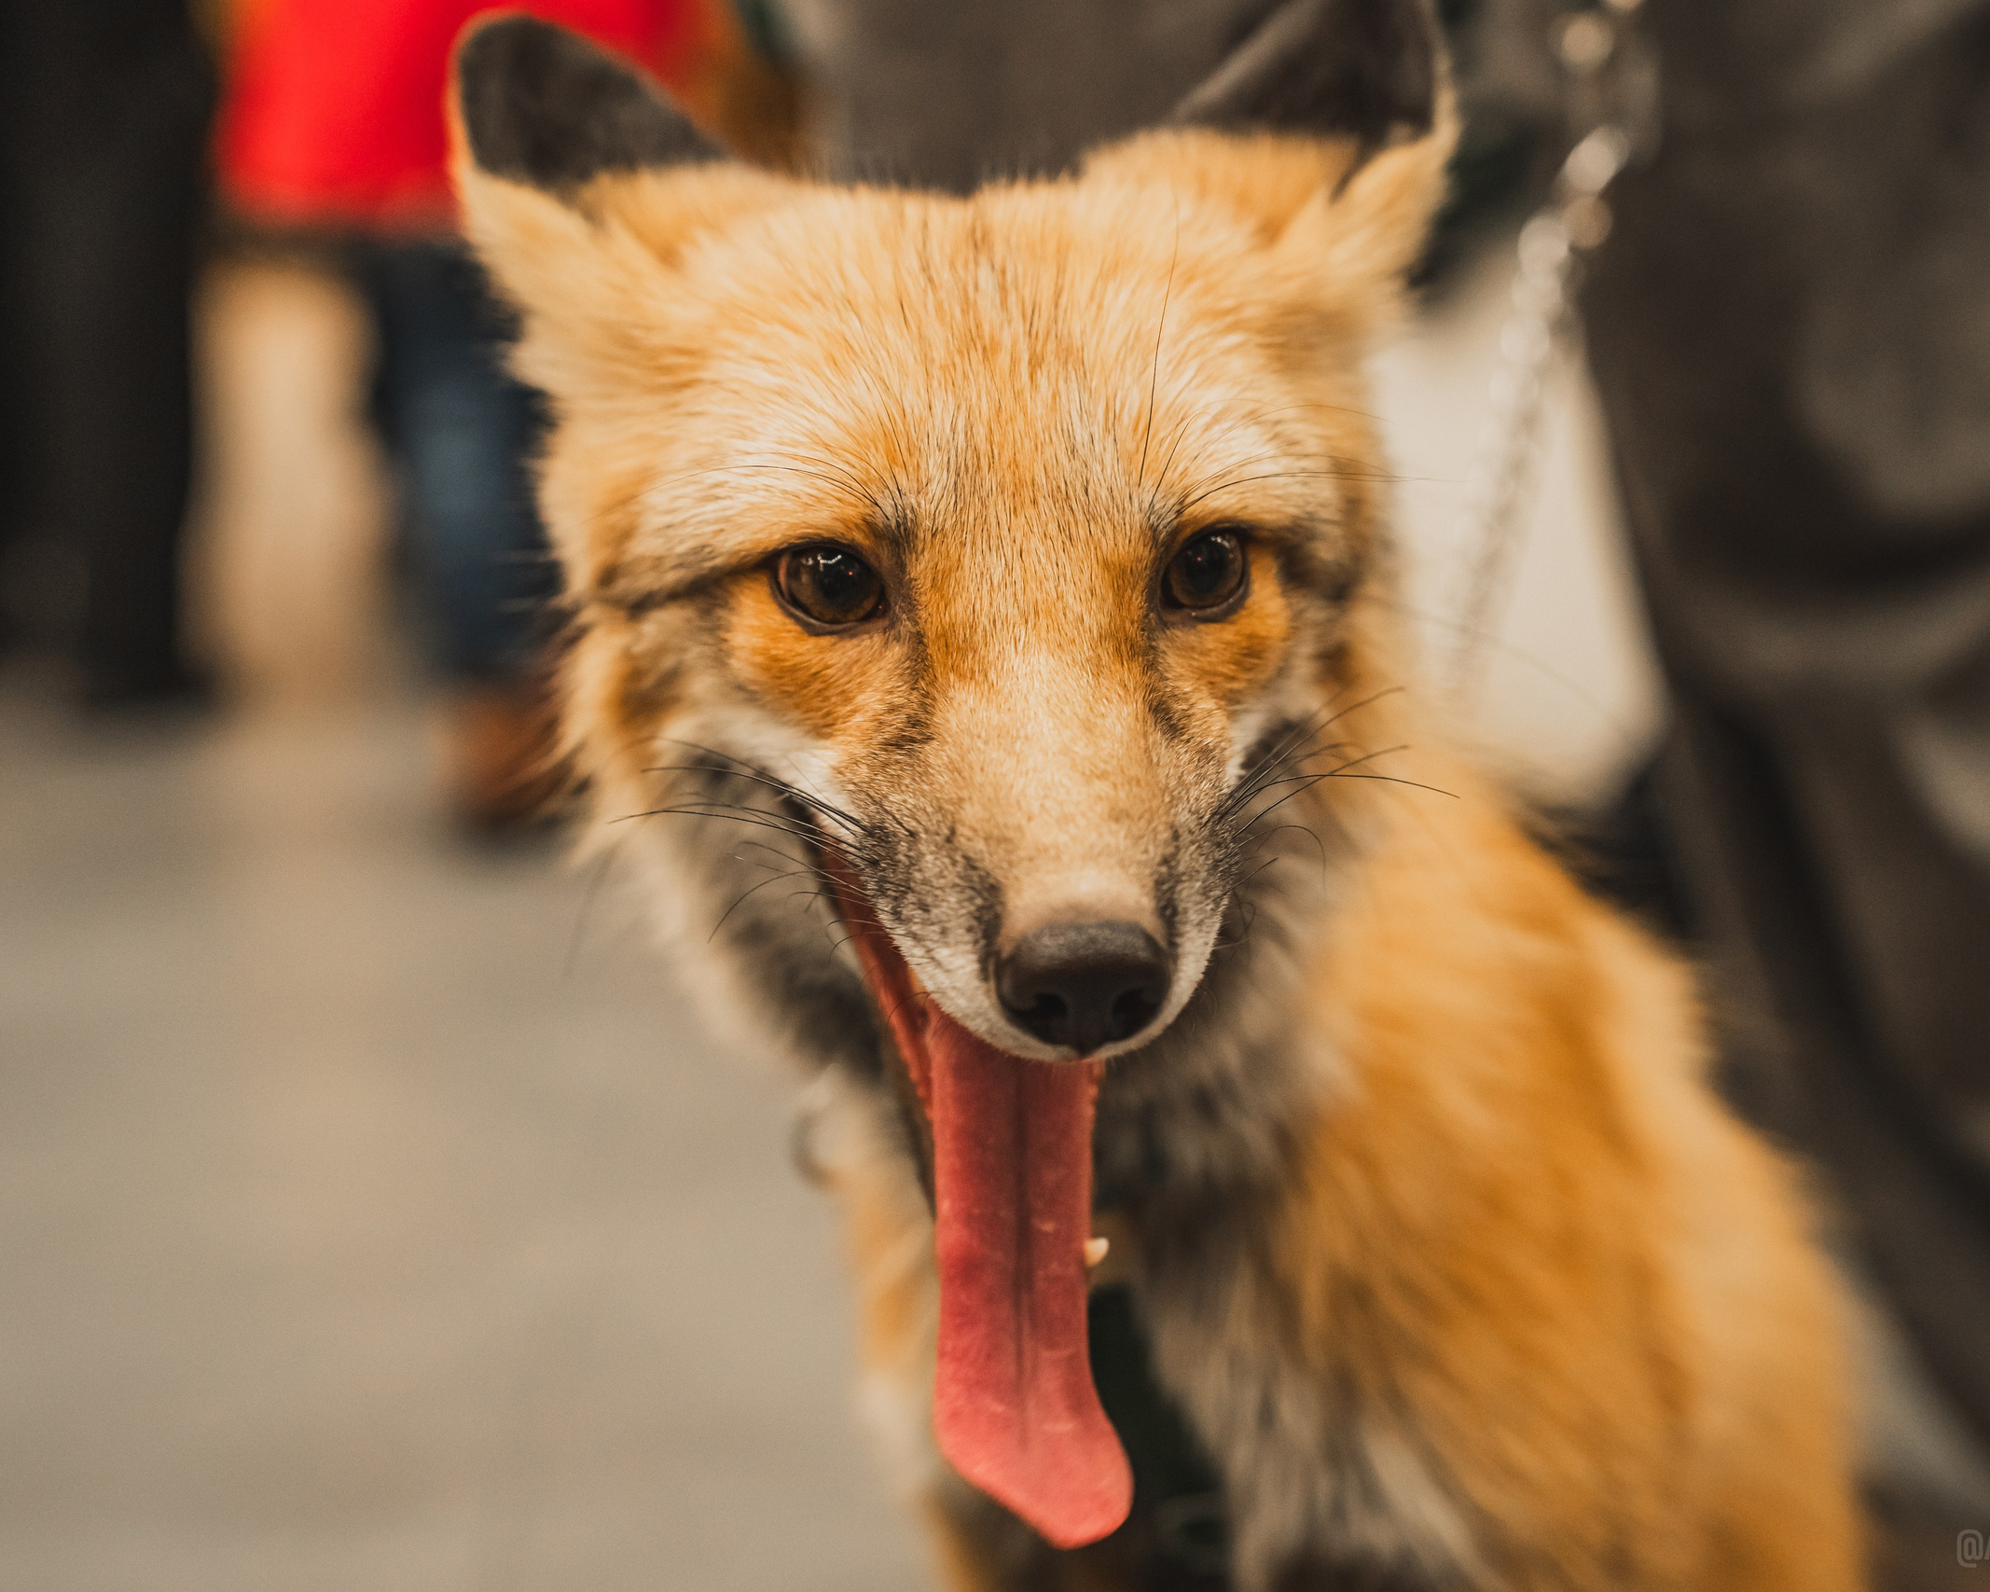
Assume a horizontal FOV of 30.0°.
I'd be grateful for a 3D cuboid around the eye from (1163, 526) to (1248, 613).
[{"bbox_3d":[0.032,-0.034,0.556,0.015,0.013,0.011,-2,10,-19],"label":"eye"}]

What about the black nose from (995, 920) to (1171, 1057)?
[{"bbox_3d":[0.012,0.026,0.497,0.023,0.017,0.015,-2,16,-8],"label":"black nose"}]

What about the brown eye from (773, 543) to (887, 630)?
[{"bbox_3d":[-0.024,-0.031,0.549,0.017,0.013,0.011,-2,9,6],"label":"brown eye"}]

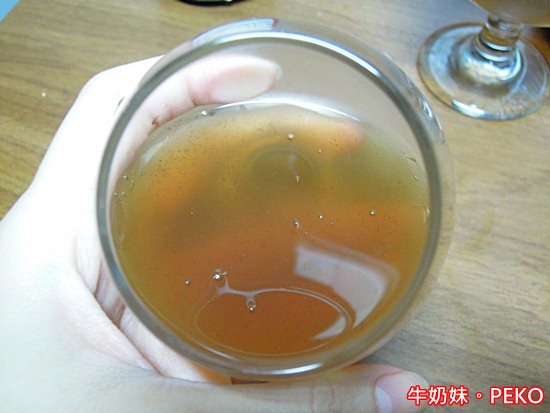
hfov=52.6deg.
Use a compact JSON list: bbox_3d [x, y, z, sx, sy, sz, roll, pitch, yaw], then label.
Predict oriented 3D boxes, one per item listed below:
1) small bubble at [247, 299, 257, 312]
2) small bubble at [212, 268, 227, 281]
[{"bbox_3d":[-0.005,0.023,0.128,0.002,0.002,0.003,0,55,0],"label":"small bubble"},{"bbox_3d":[-0.013,0.016,0.132,0.003,0.003,0.003,0,55,0],"label":"small bubble"}]

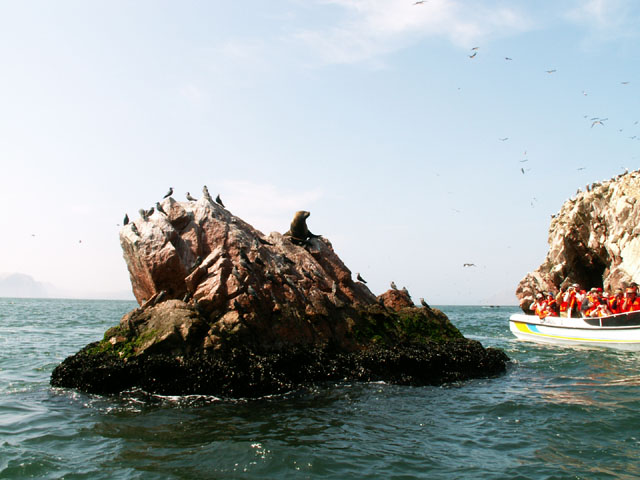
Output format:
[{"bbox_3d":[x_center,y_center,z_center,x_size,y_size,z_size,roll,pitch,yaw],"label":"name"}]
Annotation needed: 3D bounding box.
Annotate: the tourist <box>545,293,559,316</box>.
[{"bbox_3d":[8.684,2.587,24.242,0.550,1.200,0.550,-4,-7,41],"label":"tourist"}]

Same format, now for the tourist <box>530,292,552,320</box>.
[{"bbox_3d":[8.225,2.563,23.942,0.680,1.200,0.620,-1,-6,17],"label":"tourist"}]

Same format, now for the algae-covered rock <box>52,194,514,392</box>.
[{"bbox_3d":[-0.267,1.105,14.785,10.357,3.990,5.200,3,-6,-20],"label":"algae-covered rock"}]

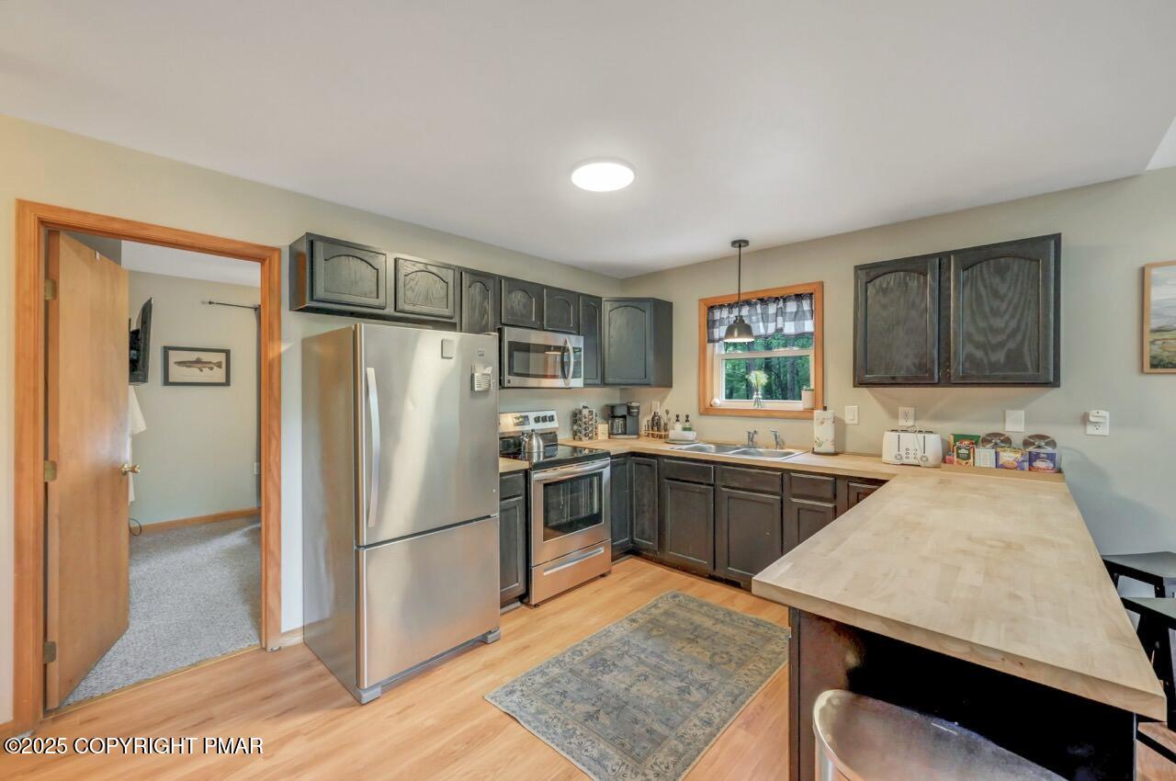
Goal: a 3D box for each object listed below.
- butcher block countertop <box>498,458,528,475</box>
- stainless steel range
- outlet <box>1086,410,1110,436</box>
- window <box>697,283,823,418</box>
[{"bbox_3d":[-0.709,0.469,2.968,0.645,0.040,0.315,0,0,43],"label":"butcher block countertop"},{"bbox_3d":[-0.304,0.769,3.334,0.690,1.190,0.757,0,0,43],"label":"stainless steel range"},{"bbox_3d":[2.625,0.169,2.347,0.077,0.128,0.035,0,0,43],"label":"outlet"},{"bbox_3d":[1.346,-0.282,3.610,0.980,0.984,0.120,0,0,43],"label":"window"}]

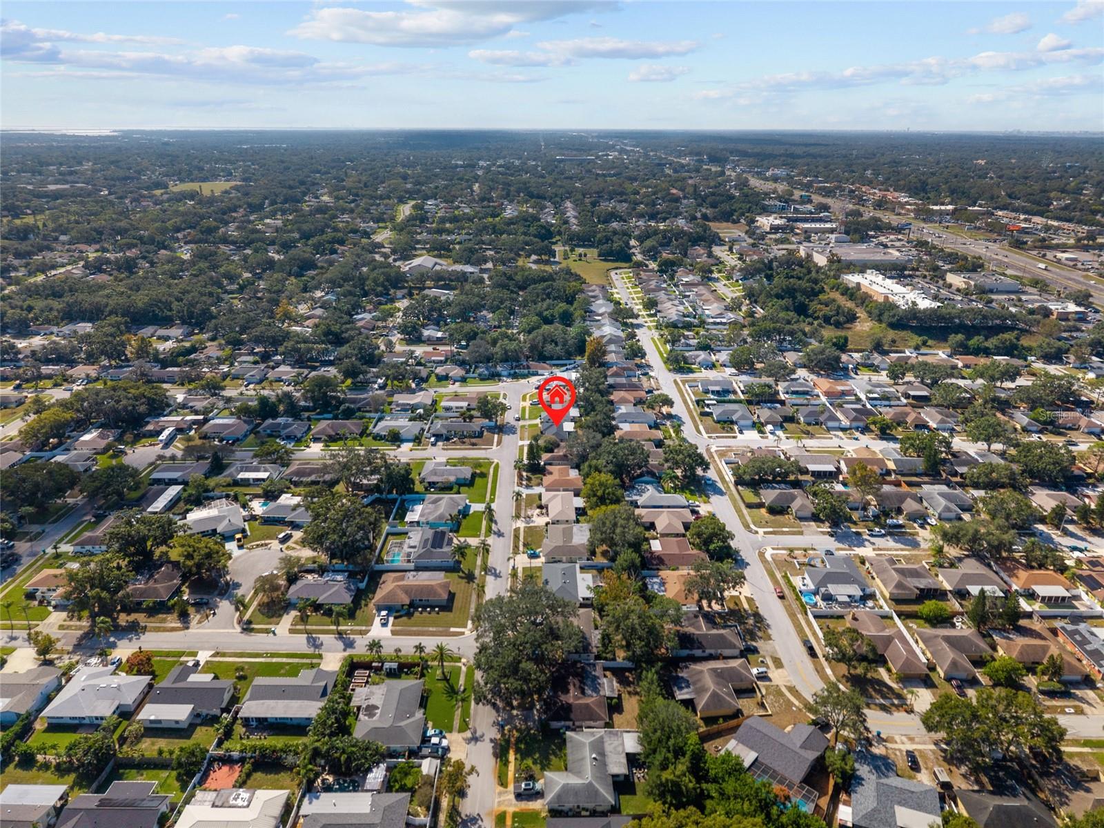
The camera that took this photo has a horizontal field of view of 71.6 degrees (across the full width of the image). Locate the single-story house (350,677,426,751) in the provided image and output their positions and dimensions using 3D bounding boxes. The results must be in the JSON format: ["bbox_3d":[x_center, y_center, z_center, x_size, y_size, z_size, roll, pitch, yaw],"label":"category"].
[{"bbox_3d":[-34.804,64.790,165.549,15.000,4.000,19.600,-1,21,-2],"label":"single-story house"}]

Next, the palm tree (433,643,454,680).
[{"bbox_3d":[-25.666,58.537,180.244,5.000,7.600,5.000,0,21,0],"label":"palm tree"}]

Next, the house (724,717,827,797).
[{"bbox_3d":[46.504,68.829,157.910,15.100,4.400,17.200,19,28,41],"label":"house"}]

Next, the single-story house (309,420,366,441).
[{"bbox_3d":[-90.213,6.515,322.688,18.900,4.900,16.500,0,21,0],"label":"single-story house"}]

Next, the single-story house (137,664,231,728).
[{"bbox_3d":[-80.823,62.798,173.334,17.000,4.400,18.200,0,21,0],"label":"single-story house"}]

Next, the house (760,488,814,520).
[{"bbox_3d":[80.242,29.948,261.503,15.400,4.600,16.400,0,21,0],"label":"house"}]

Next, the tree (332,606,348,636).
[{"bbox_3d":[-54.359,52.269,194.052,4.000,7.300,4.000,0,21,0],"label":"tree"}]

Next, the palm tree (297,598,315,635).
[{"bbox_3d":[-62.820,51.591,194.541,4.200,8.200,4.200,0,21,0],"label":"palm tree"}]

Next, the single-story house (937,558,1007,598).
[{"bbox_3d":[118.109,46.523,217.495,14.700,4.600,18.500,0,21,0],"label":"single-story house"}]

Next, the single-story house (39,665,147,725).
[{"bbox_3d":[-100.600,62.448,171.492,17.000,4.000,15.500,0,21,0],"label":"single-story house"}]

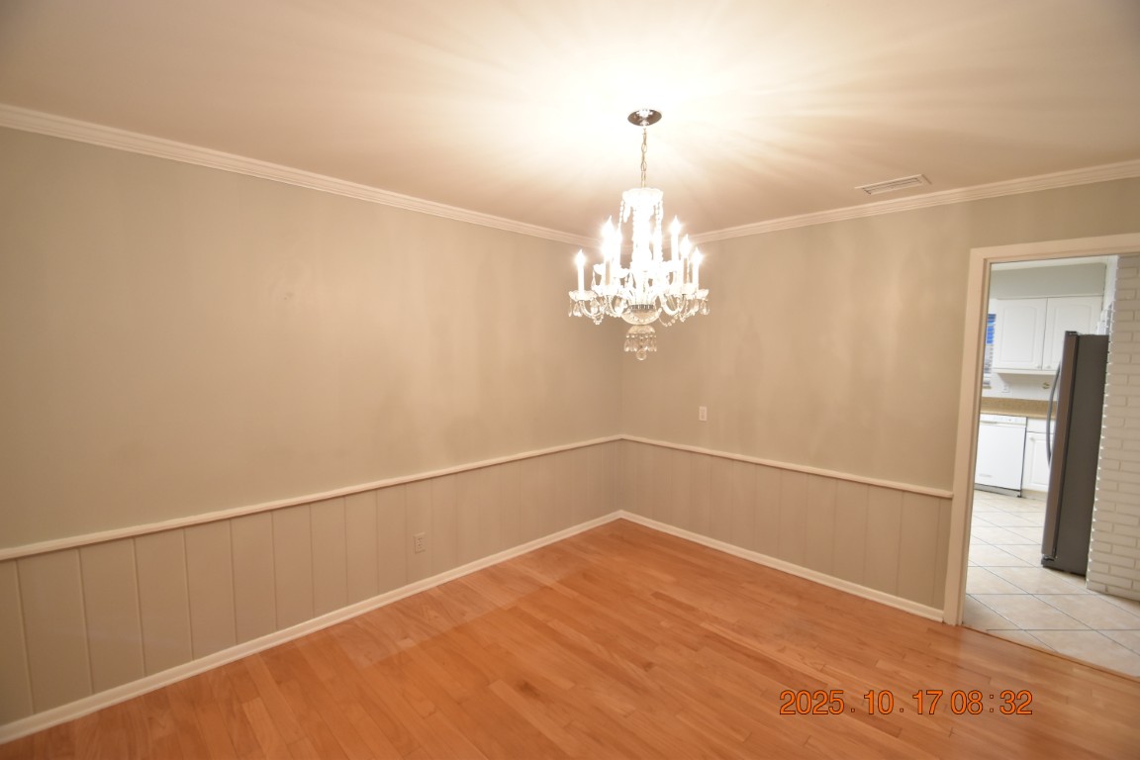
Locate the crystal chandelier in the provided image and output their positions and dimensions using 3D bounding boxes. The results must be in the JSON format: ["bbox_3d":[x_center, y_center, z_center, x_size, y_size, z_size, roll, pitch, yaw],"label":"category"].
[{"bbox_3d":[0.269,-0.535,1.802,0.540,0.910,0.540,1,4,0],"label":"crystal chandelier"}]

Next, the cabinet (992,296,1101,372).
[{"bbox_3d":[5.142,-0.476,5.113,0.340,0.810,0.810,-3,6,-44],"label":"cabinet"}]

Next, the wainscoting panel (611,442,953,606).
[{"bbox_3d":[1.291,0.925,3.503,0.030,0.690,2.400,-3,6,-44],"label":"wainscoting panel"}]

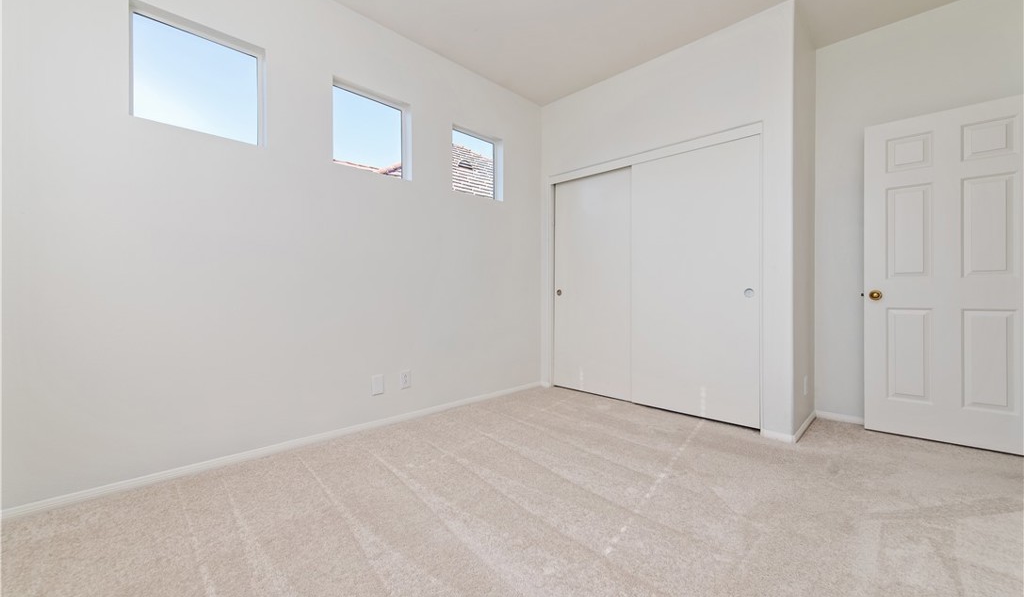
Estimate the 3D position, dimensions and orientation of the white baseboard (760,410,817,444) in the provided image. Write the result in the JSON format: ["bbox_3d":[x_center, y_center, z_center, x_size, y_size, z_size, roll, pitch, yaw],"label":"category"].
[{"bbox_3d":[1.951,0.871,2.799,0.197,0.052,0.735,1,1,45],"label":"white baseboard"}]

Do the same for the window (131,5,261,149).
[{"bbox_3d":[-1.630,-1.128,2.098,0.100,0.549,0.557,1,1,45],"label":"window"}]

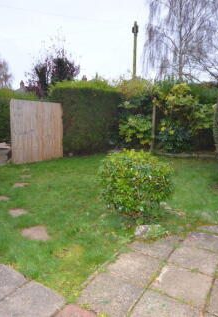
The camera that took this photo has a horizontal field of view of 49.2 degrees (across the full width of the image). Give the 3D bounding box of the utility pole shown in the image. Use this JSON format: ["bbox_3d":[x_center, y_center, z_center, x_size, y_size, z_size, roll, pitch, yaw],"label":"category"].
[{"bbox_3d":[1.663,-4.812,15.282,0.280,7.800,0.280,0,8,0],"label":"utility pole"}]

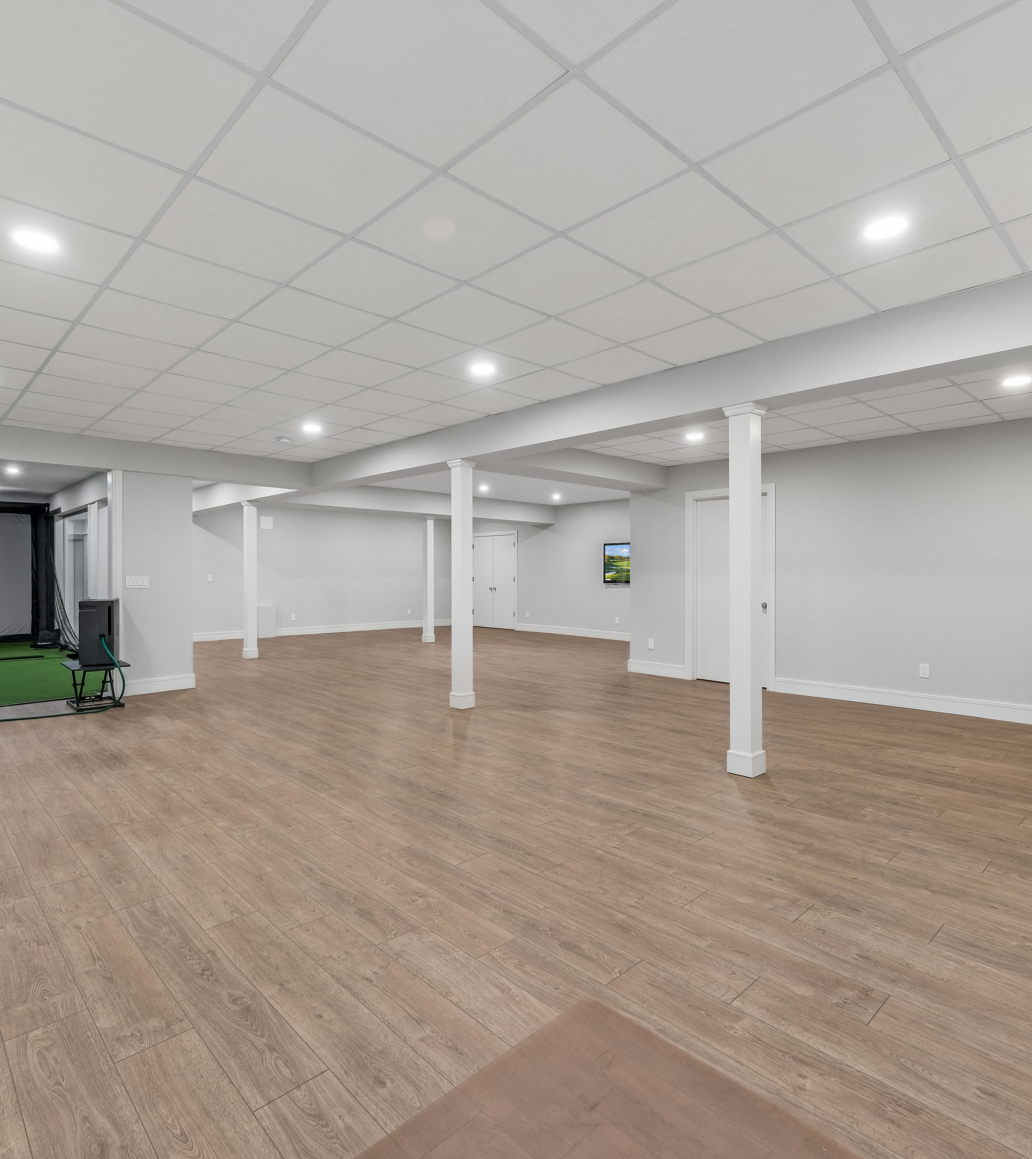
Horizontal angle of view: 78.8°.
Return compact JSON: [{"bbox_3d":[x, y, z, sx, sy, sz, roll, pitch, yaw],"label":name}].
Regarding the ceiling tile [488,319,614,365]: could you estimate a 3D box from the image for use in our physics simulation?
[{"bbox_3d":[0.205,-1.431,3.827,0.598,0.020,0.598,-1,1,-44],"label":"ceiling tile"}]

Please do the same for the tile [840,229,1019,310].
[{"bbox_3d":[1.936,-1.430,2.929,0.560,0.020,0.580,0,0,-44],"label":"tile"}]

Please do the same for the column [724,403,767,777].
[{"bbox_3d":[1.485,0.067,4.029,0.200,2.340,0.200,-1,1,-44],"label":"column"}]

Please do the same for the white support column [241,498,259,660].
[{"bbox_3d":[-4.133,0.007,9.780,0.190,2.430,0.190,-1,1,-45],"label":"white support column"}]

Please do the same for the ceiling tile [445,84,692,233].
[{"bbox_3d":[0.171,-1.404,2.140,0.585,0.020,0.585,-1,1,-45],"label":"ceiling tile"}]

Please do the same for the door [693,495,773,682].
[{"bbox_3d":[2.485,0.131,7.189,0.050,2.130,0.890,0,0,-44],"label":"door"}]

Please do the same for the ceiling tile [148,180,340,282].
[{"bbox_3d":[-1.116,-1.412,2.590,0.600,0.022,0.600,-1,1,-45],"label":"ceiling tile"}]

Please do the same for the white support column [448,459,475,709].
[{"bbox_3d":[-0.494,0.048,5.854,0.180,2.290,0.180,-1,1,-45],"label":"white support column"}]

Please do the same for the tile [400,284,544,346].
[{"bbox_3d":[-0.237,-1.428,3.406,0.580,0.020,0.580,0,0,-44],"label":"tile"}]

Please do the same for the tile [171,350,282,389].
[{"bbox_3d":[-1.970,-1.427,4.299,0.585,0.020,0.585,-1,1,-45],"label":"tile"}]

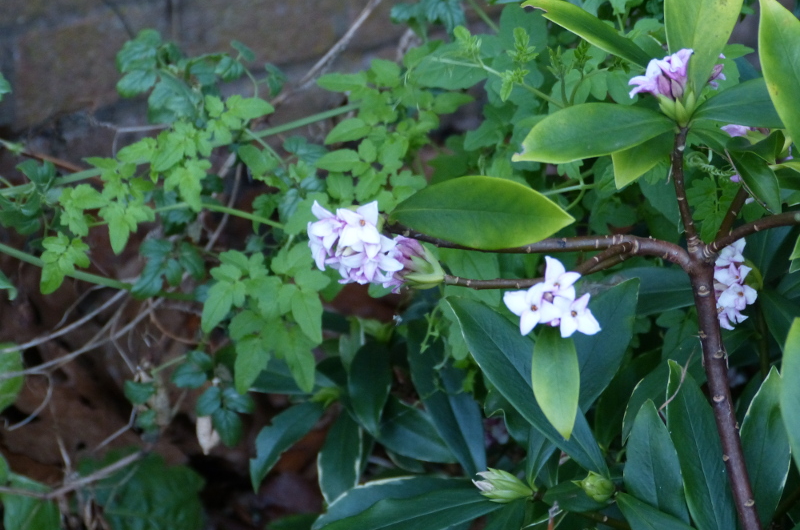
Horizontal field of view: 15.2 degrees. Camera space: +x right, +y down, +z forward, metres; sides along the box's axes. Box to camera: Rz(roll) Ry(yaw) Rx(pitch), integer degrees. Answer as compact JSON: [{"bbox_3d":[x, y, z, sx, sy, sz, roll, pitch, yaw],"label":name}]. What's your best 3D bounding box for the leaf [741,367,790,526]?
[{"bbox_3d":[0.146,0.074,1.200,0.021,0.068,0.012,1,12,-6],"label":"leaf"}]

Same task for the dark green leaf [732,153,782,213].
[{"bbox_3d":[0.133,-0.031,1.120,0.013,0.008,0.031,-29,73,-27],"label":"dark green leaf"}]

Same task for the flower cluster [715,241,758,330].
[{"bbox_3d":[0.133,0.008,1.200,0.019,0.032,0.021,7,27,13],"label":"flower cluster"}]

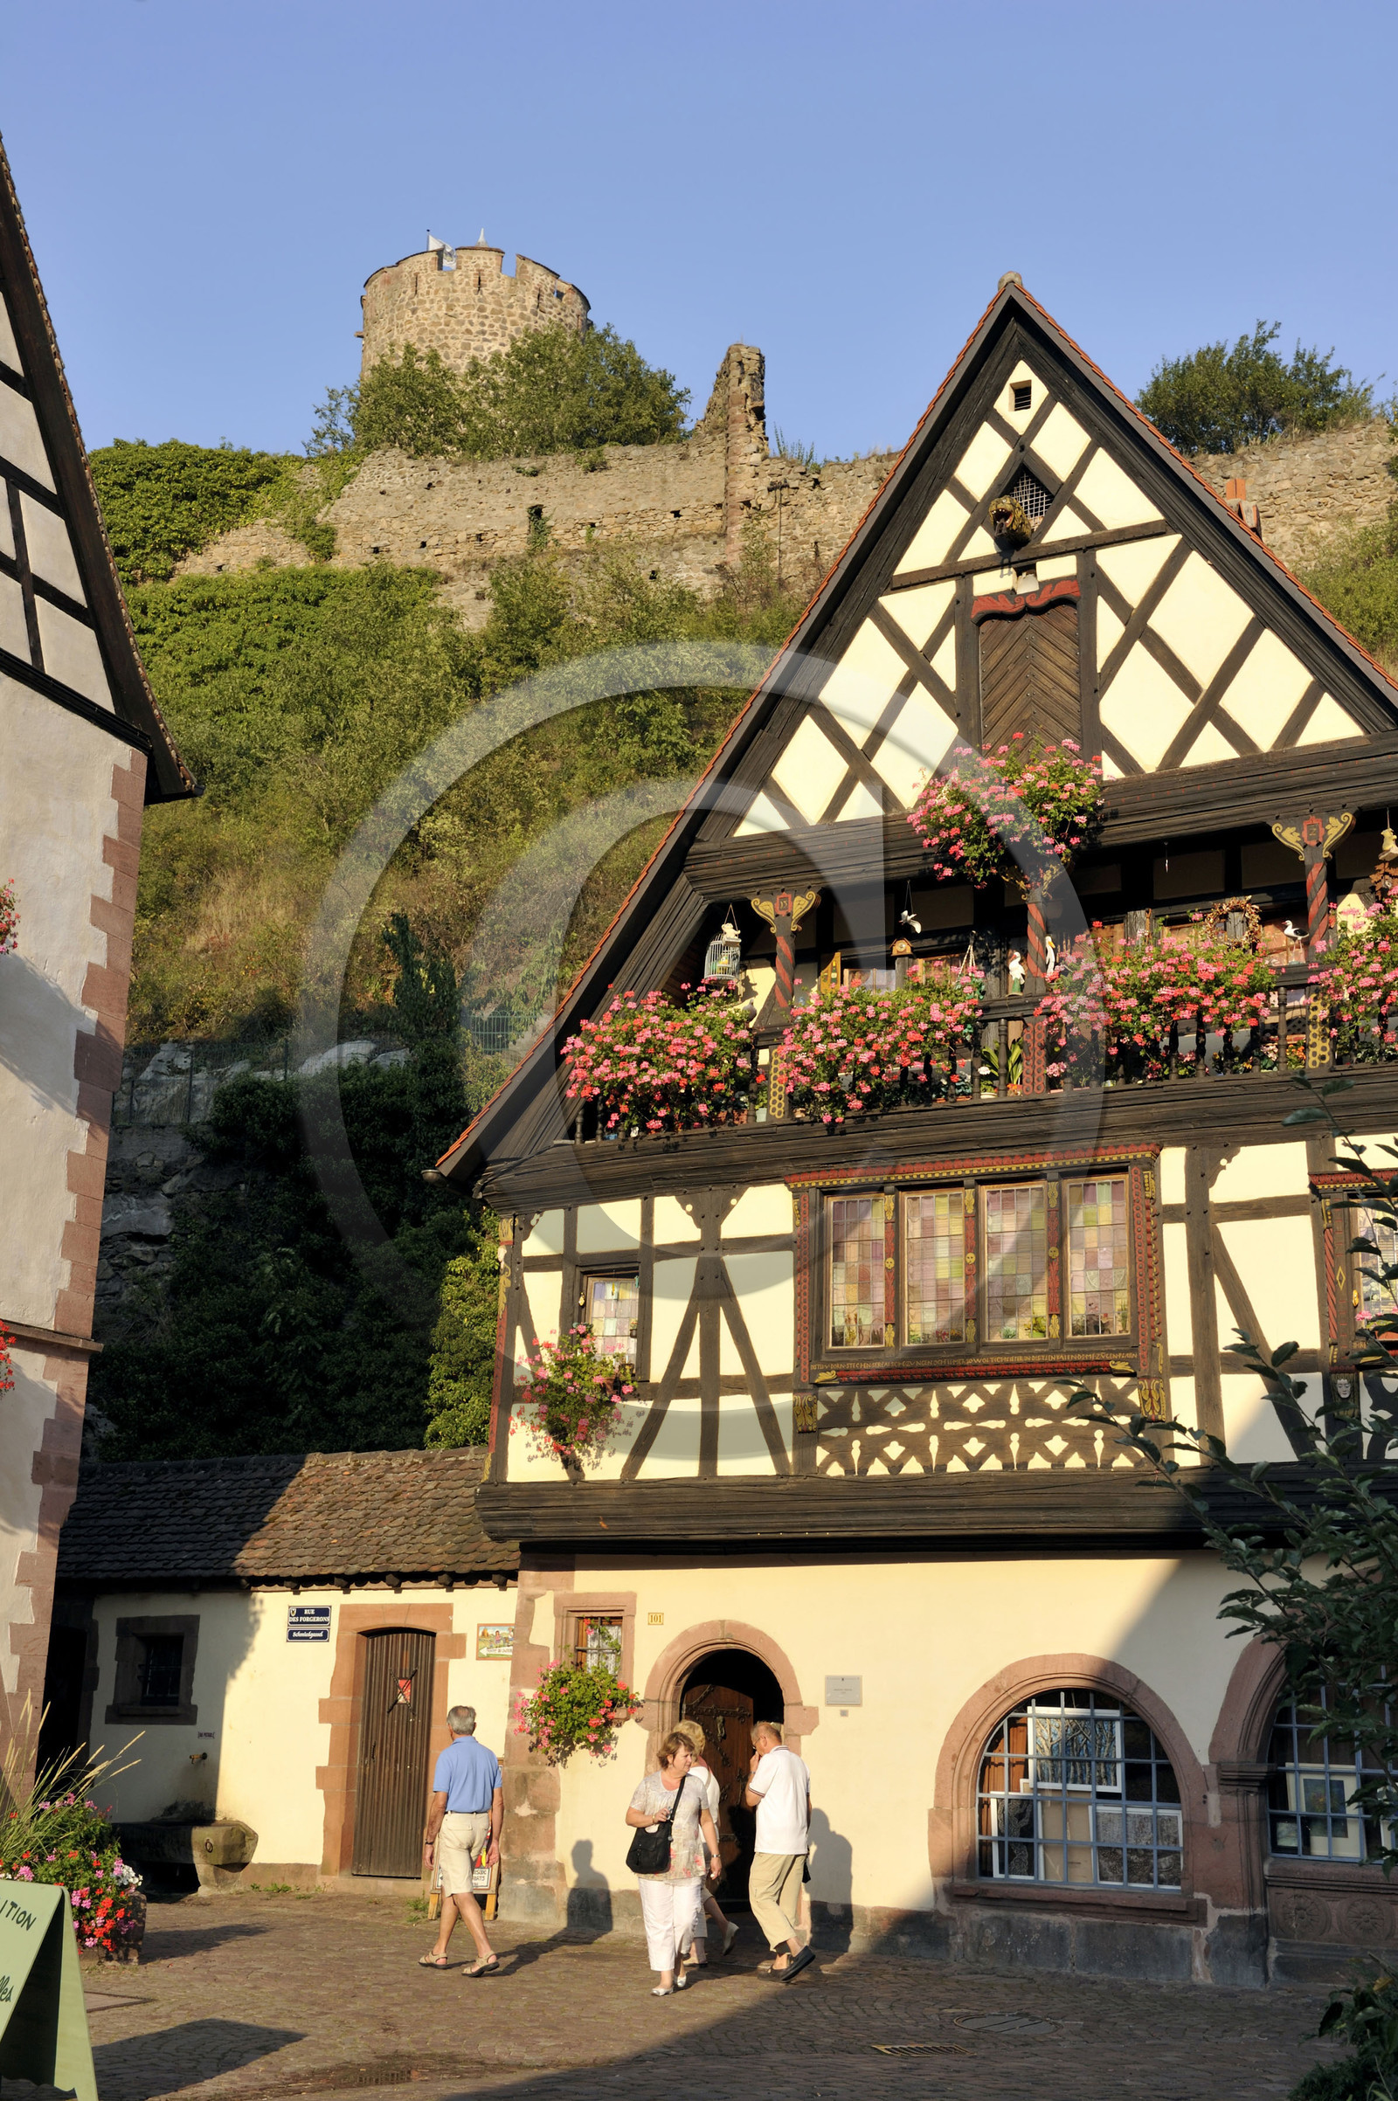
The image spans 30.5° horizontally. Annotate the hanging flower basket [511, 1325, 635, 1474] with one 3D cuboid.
[{"bbox_3d":[-1.045,2.869,21.425,1.147,1.169,0.450,-7,-17,30],"label":"hanging flower basket"}]

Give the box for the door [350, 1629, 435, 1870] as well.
[{"bbox_3d":[-2.672,6.150,22.465,0.750,2.070,0.100,-7,-16,30],"label":"door"}]

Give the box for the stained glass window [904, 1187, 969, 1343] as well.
[{"bbox_3d":[1.874,1.712,20.280,0.513,1.206,0.050,-7,-17,30],"label":"stained glass window"}]

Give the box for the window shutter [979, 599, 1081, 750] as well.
[{"bbox_3d":[2.576,-2.787,19.943,0.840,1.450,0.100,-7,-16,30],"label":"window shutter"}]

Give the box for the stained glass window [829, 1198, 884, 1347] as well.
[{"bbox_3d":[1.267,1.781,20.633,0.476,1.203,0.050,-7,-17,30],"label":"stained glass window"}]

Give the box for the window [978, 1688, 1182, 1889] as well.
[{"bbox_3d":[2.746,5.312,18.475,1.540,1.360,0.140,-7,-16,30],"label":"window"}]

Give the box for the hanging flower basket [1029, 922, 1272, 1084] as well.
[{"bbox_3d":[3.414,-0.337,19.276,1.857,1.183,0.600,-7,-17,30],"label":"hanging flower basket"}]

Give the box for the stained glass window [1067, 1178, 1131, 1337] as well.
[{"bbox_3d":[3.054,1.579,19.593,0.486,1.191,0.050,-7,-17,30],"label":"stained glass window"}]

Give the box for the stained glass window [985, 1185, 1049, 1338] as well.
[{"bbox_3d":[2.464,1.632,19.940,0.499,1.212,0.050,-7,-17,30],"label":"stained glass window"}]

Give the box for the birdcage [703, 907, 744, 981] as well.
[{"bbox_3d":[0.203,-0.858,21.127,0.270,0.620,0.270,-7,-16,30],"label":"birdcage"}]

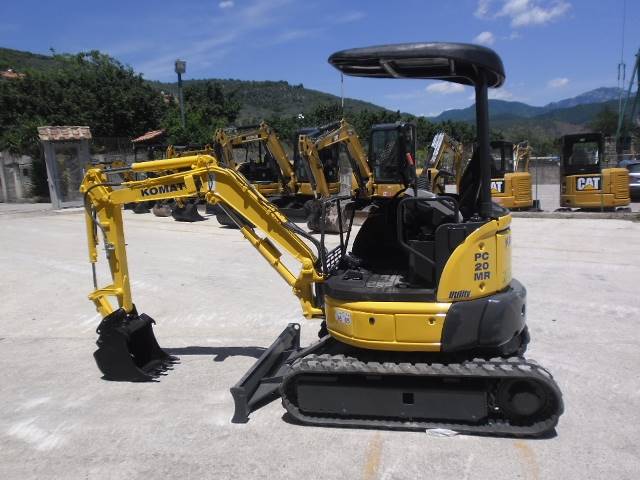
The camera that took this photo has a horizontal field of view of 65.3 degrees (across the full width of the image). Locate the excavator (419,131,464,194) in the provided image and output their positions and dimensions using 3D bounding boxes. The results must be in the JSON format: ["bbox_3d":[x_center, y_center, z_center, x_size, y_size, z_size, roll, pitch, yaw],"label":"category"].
[{"bbox_3d":[3.763,-2.299,17.000,1.750,2.700,3.700,4,11,32],"label":"excavator"}]

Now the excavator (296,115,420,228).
[{"bbox_3d":[1.041,-1.590,12.753,1.850,2.660,4.100,6,12,42],"label":"excavator"}]

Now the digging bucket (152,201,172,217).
[{"bbox_3d":[-5.829,-1.205,18.643,0.650,0.560,0.600,-9,11,-39],"label":"digging bucket"}]

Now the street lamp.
[{"bbox_3d":[-6.880,-5.477,25.279,0.500,7.100,0.450,1,9,15],"label":"street lamp"}]

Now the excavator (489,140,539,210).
[{"bbox_3d":[6.010,-1.875,16.000,1.850,2.600,3.900,0,8,25],"label":"excavator"}]

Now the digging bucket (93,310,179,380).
[{"bbox_3d":[-1.541,0.844,4.227,0.580,0.530,0.450,0,9,9],"label":"digging bucket"}]

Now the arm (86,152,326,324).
[{"bbox_3d":[-1.021,0.001,4.284,2.100,1.430,0.310,-1,8,12],"label":"arm"}]

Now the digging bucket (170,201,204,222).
[{"bbox_3d":[-4.273,-0.970,16.428,0.800,0.660,0.700,-9,11,-39],"label":"digging bucket"}]

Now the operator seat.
[{"bbox_3d":[0.982,-0.334,3.693,0.460,0.720,0.480,-1,8,12],"label":"operator seat"}]

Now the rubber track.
[{"bbox_3d":[0.641,1.024,3.359,1.768,0.416,0.260,-1,8,12],"label":"rubber track"}]

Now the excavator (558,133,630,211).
[{"bbox_3d":[7.388,-1.743,14.190,1.850,2.500,3.100,0,9,14],"label":"excavator"}]

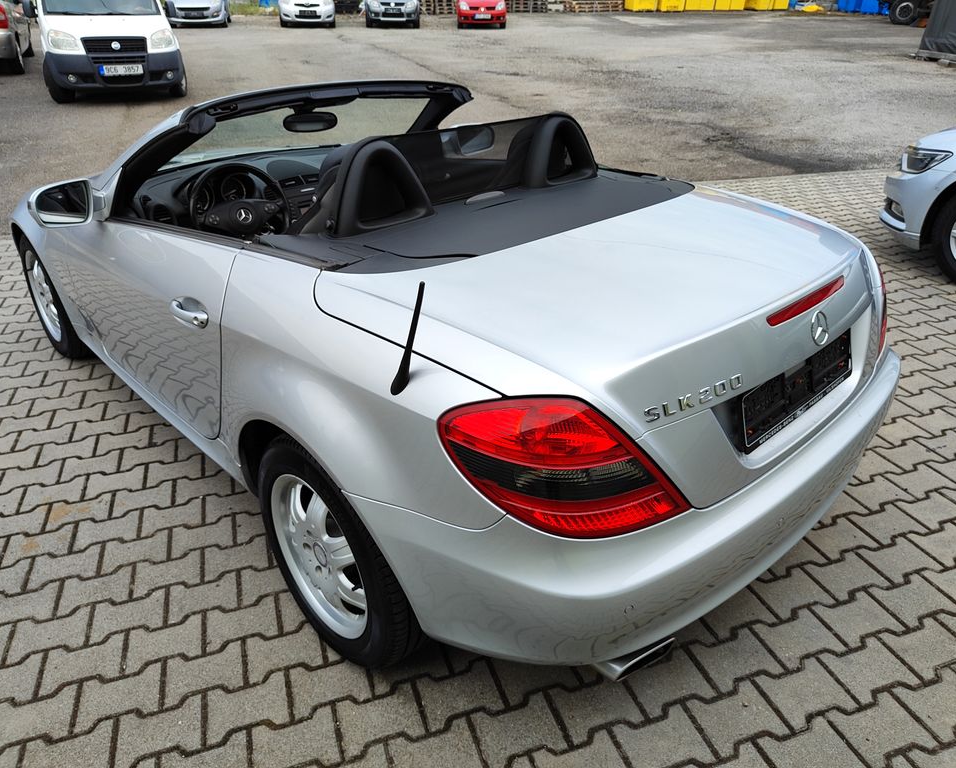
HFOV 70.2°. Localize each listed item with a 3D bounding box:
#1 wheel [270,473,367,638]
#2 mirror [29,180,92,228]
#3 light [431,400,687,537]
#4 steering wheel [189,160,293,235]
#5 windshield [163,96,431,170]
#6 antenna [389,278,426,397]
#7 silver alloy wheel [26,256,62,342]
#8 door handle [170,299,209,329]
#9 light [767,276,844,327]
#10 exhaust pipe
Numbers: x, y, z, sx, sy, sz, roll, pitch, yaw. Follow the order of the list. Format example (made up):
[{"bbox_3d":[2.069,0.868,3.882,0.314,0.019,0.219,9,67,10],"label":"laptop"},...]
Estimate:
[{"bbox_3d":[-0.345,0.408,1.752,0.170,0.440,0.440,-23,36,-37],"label":"wheel"},{"bbox_3d":[-1.491,-0.649,2.427,0.205,0.160,0.120,-23,36,-37],"label":"mirror"},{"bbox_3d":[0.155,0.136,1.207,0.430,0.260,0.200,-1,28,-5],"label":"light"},{"bbox_3d":[-0.896,-0.643,2.575,0.375,0.375,0.110,-23,13,-37],"label":"steering wheel"},{"bbox_3d":[-0.774,-1.008,2.821,1.340,0.160,0.800,-23,7,-37],"label":"windshield"},{"bbox_3d":[-0.118,-0.073,1.209,0.025,0.255,0.045,-23,54,-37],"label":"antenna"},{"bbox_3d":[-2.008,-0.439,3.308,0.170,0.440,0.440,-23,36,-37],"label":"silver alloy wheel"},{"bbox_3d":[-0.750,-0.179,1.765,0.050,0.055,0.220,-23,36,-37],"label":"door handle"},{"bbox_3d":[0.703,-0.179,1.448,0.360,0.033,0.040,-23,36,-37],"label":"light"},{"bbox_3d":[0.347,0.589,1.516,0.170,0.075,0.130,-23,36,-37],"label":"exhaust pipe"}]

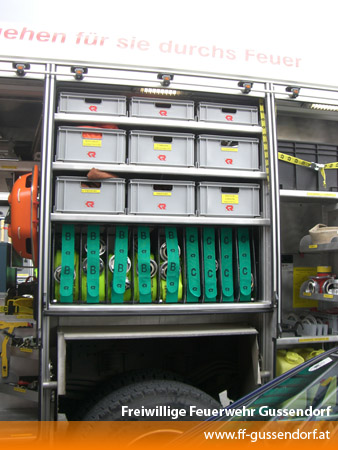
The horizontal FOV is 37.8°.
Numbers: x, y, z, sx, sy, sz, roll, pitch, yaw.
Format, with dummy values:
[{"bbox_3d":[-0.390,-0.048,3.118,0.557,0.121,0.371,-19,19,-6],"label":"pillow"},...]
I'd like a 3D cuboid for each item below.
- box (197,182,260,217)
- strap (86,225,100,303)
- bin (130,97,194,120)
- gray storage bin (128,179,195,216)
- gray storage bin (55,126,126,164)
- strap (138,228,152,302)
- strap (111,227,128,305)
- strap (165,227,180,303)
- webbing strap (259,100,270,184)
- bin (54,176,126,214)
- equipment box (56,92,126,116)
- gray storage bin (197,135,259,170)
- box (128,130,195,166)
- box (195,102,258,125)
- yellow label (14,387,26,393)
[{"bbox_3d":[0.319,-0.114,3.371,0.400,0.215,0.585,1,-8,-12],"label":"box"},{"bbox_3d":[-0.438,0.224,2.864,0.076,0.445,0.030,1,-7,-12],"label":"strap"},{"bbox_3d":[-0.098,-0.682,3.355,0.400,0.122,0.585,1,-8,-12],"label":"bin"},{"bbox_3d":[-0.098,-0.117,3.279,0.400,0.220,0.580,1,-7,-12],"label":"gray storage bin"},{"bbox_3d":[-0.517,-0.424,3.226,0.400,0.220,0.580,1,-7,-12],"label":"gray storage bin"},{"bbox_3d":[-0.139,0.232,2.928,0.076,0.449,0.030,1,-7,-12],"label":"strap"},{"bbox_3d":[-0.288,0.227,2.889,0.090,0.452,0.030,1,-8,-12],"label":"strap"},{"bbox_3d":[0.021,0.232,2.957,0.080,0.463,0.030,1,-8,-12],"label":"strap"},{"bbox_3d":[0.619,-0.525,3.155,0.045,0.566,0.030,1,-7,-12],"label":"webbing strap"},{"bbox_3d":[-0.520,-0.135,3.189,0.400,0.215,0.585,1,-8,-12],"label":"bin"},{"bbox_3d":[-0.522,-0.695,3.300,0.400,0.125,0.580,1,-7,-12],"label":"equipment box"},{"bbox_3d":[0.318,-0.413,3.411,0.400,0.215,0.585,1,-8,-12],"label":"gray storage bin"},{"bbox_3d":[-0.097,-0.420,3.317,0.400,0.220,0.580,1,-7,-12],"label":"box"},{"bbox_3d":[0.321,-0.671,3.446,0.400,0.122,0.585,1,-8,-12],"label":"box"},{"bbox_3d":[-0.882,0.977,2.932,0.115,0.019,0.003,-5,-8,33],"label":"yellow label"}]

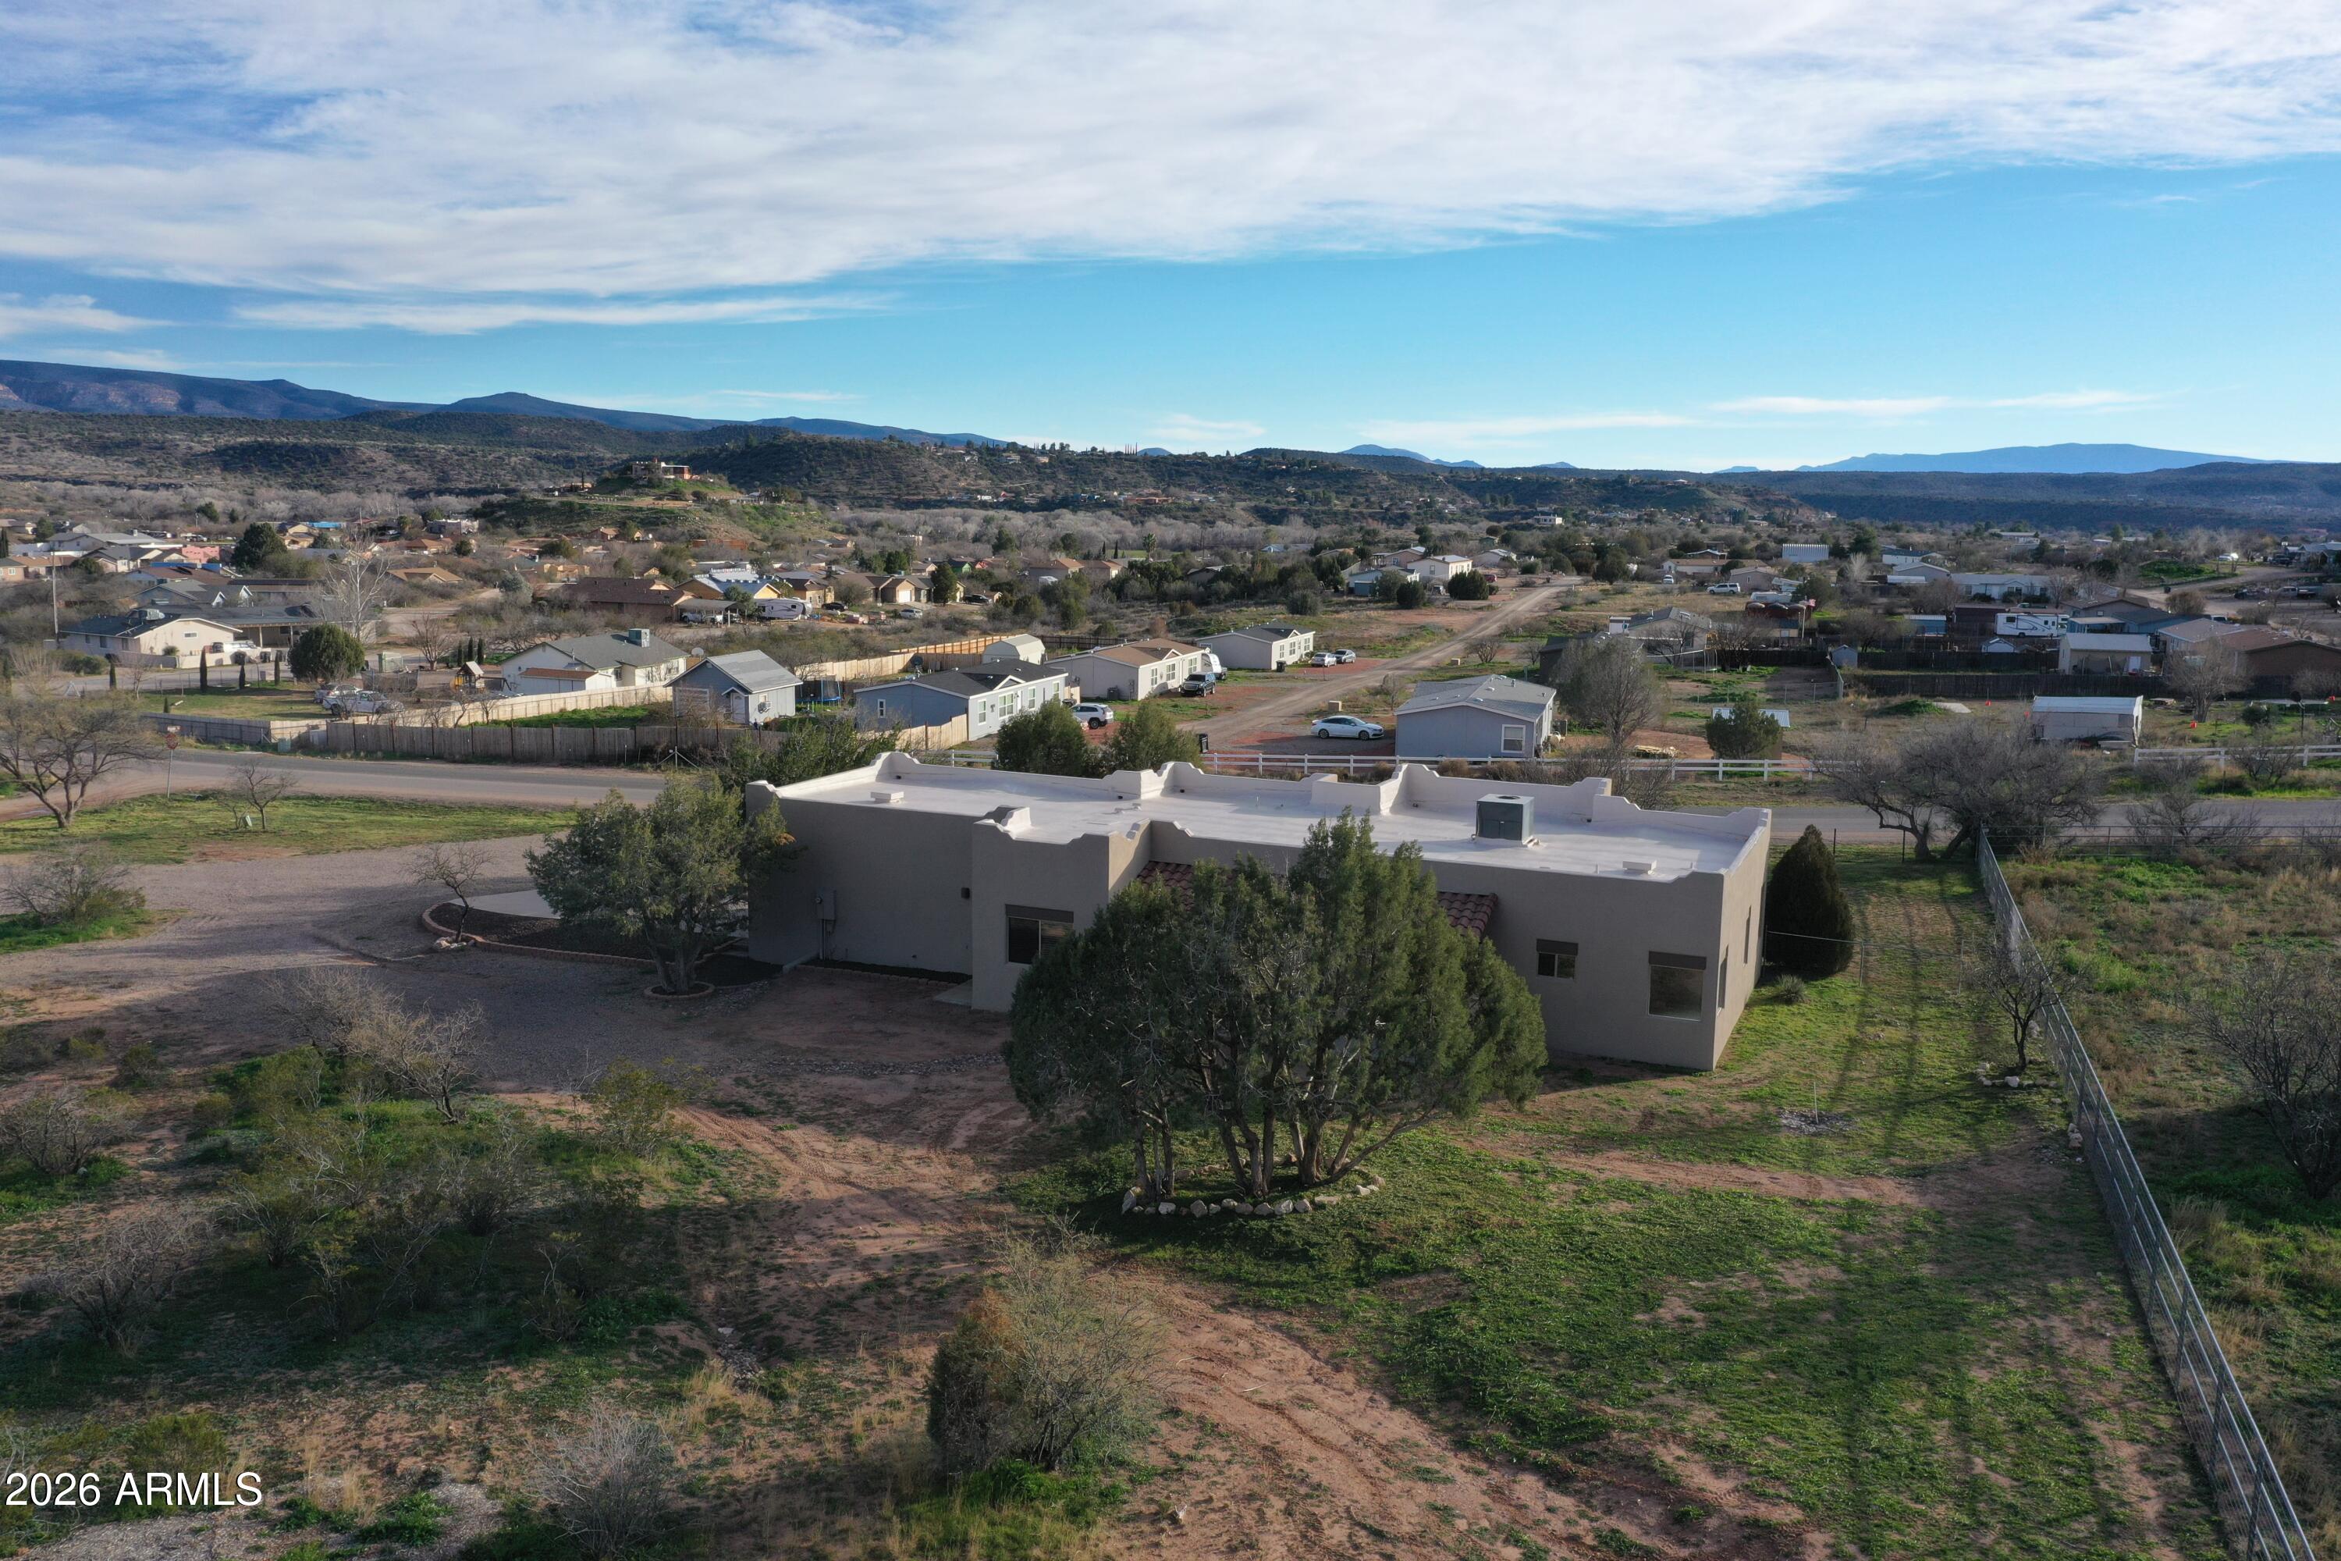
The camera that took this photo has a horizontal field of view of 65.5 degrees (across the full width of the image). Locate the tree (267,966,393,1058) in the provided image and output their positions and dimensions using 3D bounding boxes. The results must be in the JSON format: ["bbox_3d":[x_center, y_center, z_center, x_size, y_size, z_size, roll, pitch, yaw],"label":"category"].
[{"bbox_3d":[-19.391,5.278,41.822,2.625,2.041,2.363,-4,10,-25],"label":"tree"}]

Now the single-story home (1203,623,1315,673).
[{"bbox_3d":[8.856,-13.907,185.983,7.930,3.720,16.400,4,10,20],"label":"single-story home"}]

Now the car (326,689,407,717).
[{"bbox_3d":[-53.774,-5.257,121.798,4.700,1.680,1.850,-3,10,-22],"label":"car"}]

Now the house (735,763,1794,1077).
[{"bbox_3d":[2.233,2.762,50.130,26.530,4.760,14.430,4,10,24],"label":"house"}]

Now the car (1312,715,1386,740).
[{"bbox_3d":[11.219,-3.457,115.011,4.750,1.470,1.830,2,9,12],"label":"car"}]

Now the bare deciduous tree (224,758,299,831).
[{"bbox_3d":[-38.214,0.541,76.325,2.949,3.110,2.507,-4,10,-27],"label":"bare deciduous tree"}]

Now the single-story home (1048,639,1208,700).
[{"bbox_3d":[-3.375,-9.971,161.727,8.300,3.750,17.200,4,10,21],"label":"single-story home"}]

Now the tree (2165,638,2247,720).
[{"bbox_3d":[80.627,-7.894,141.155,5.433,6.332,5.162,5,10,29],"label":"tree"}]

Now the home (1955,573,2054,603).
[{"bbox_3d":[139.623,-31.995,304.988,16.000,3.800,8.000,3,9,17],"label":"home"}]

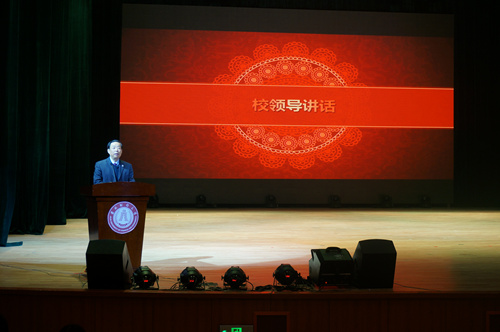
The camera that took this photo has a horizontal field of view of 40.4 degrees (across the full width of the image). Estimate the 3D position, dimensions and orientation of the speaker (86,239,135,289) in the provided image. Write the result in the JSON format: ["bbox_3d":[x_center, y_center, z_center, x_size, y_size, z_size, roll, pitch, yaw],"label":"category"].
[{"bbox_3d":[-1.570,1.108,7.760,0.400,0.530,0.540,0,0,5],"label":"speaker"}]

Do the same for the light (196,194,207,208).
[{"bbox_3d":[-1.466,1.070,20.500,0.330,0.390,0.310,0,0,0],"label":"light"}]

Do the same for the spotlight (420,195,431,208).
[{"bbox_3d":[5.370,1.090,20.800,0.350,0.430,0.330,0,0,6],"label":"spotlight"}]

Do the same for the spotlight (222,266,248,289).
[{"bbox_3d":[-0.162,1.250,7.620,0.290,0.250,0.270,0,0,0],"label":"spotlight"}]

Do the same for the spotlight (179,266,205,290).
[{"bbox_3d":[-0.652,1.250,7.630,0.290,0.250,0.270,0,0,0],"label":"spotlight"}]

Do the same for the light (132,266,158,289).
[{"bbox_3d":[-1.175,1.255,7.650,0.280,0.240,0.260,0,0,0],"label":"light"}]

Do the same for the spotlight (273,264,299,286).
[{"bbox_3d":[0.405,1.245,7.750,0.280,0.240,0.260,0,0,0],"label":"spotlight"}]

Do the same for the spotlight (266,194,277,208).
[{"bbox_3d":[0.640,1.070,20.500,0.330,0.390,0.310,0,0,0],"label":"spotlight"}]

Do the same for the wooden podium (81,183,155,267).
[{"bbox_3d":[-1.765,0.780,9.100,0.850,1.140,0.530,0,0,-29],"label":"wooden podium"}]

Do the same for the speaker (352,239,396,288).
[{"bbox_3d":[1.415,1.100,7.720,0.400,0.530,0.600,0,0,0],"label":"speaker"}]

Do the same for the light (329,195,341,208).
[{"bbox_3d":[2.560,1.070,20.500,0.340,0.390,0.310,0,0,0],"label":"light"}]

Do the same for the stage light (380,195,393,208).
[{"bbox_3d":[4.180,1.090,20.800,0.350,0.430,0.330,0,0,6],"label":"stage light"}]

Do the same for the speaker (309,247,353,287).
[{"bbox_3d":[0.960,1.175,7.950,0.410,0.390,0.450,0,0,-10],"label":"speaker"}]

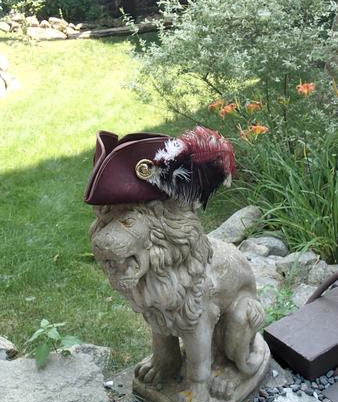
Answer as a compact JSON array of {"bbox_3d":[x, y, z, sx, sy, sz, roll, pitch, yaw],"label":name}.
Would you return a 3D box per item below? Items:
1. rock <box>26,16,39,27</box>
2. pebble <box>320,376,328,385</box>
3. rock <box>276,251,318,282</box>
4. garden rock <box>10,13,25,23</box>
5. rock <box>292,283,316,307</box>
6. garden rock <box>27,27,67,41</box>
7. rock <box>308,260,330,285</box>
[{"bbox_3d":[-2.489,-3.274,10.200,0.240,0.210,0.220,0,24,0],"label":"rock"},{"bbox_3d":[0.467,0.539,1.680,0.026,0.018,0.022,0,24,0],"label":"pebble"},{"bbox_3d":[0.506,0.260,2.220,0.175,0.110,0.130,0,24,0],"label":"rock"},{"bbox_3d":[-2.763,-3.346,10.200,0.260,0.170,0.220,0,24,0],"label":"garden rock"},{"bbox_3d":[0.498,0.346,2.070,0.110,0.090,0.100,0,24,0],"label":"rock"},{"bbox_3d":[-2.135,-2.920,9.750,0.700,0.220,0.420,0,24,0],"label":"garden rock"},{"bbox_3d":[0.597,0.284,2.220,0.100,0.090,0.090,0,24,0],"label":"rock"}]

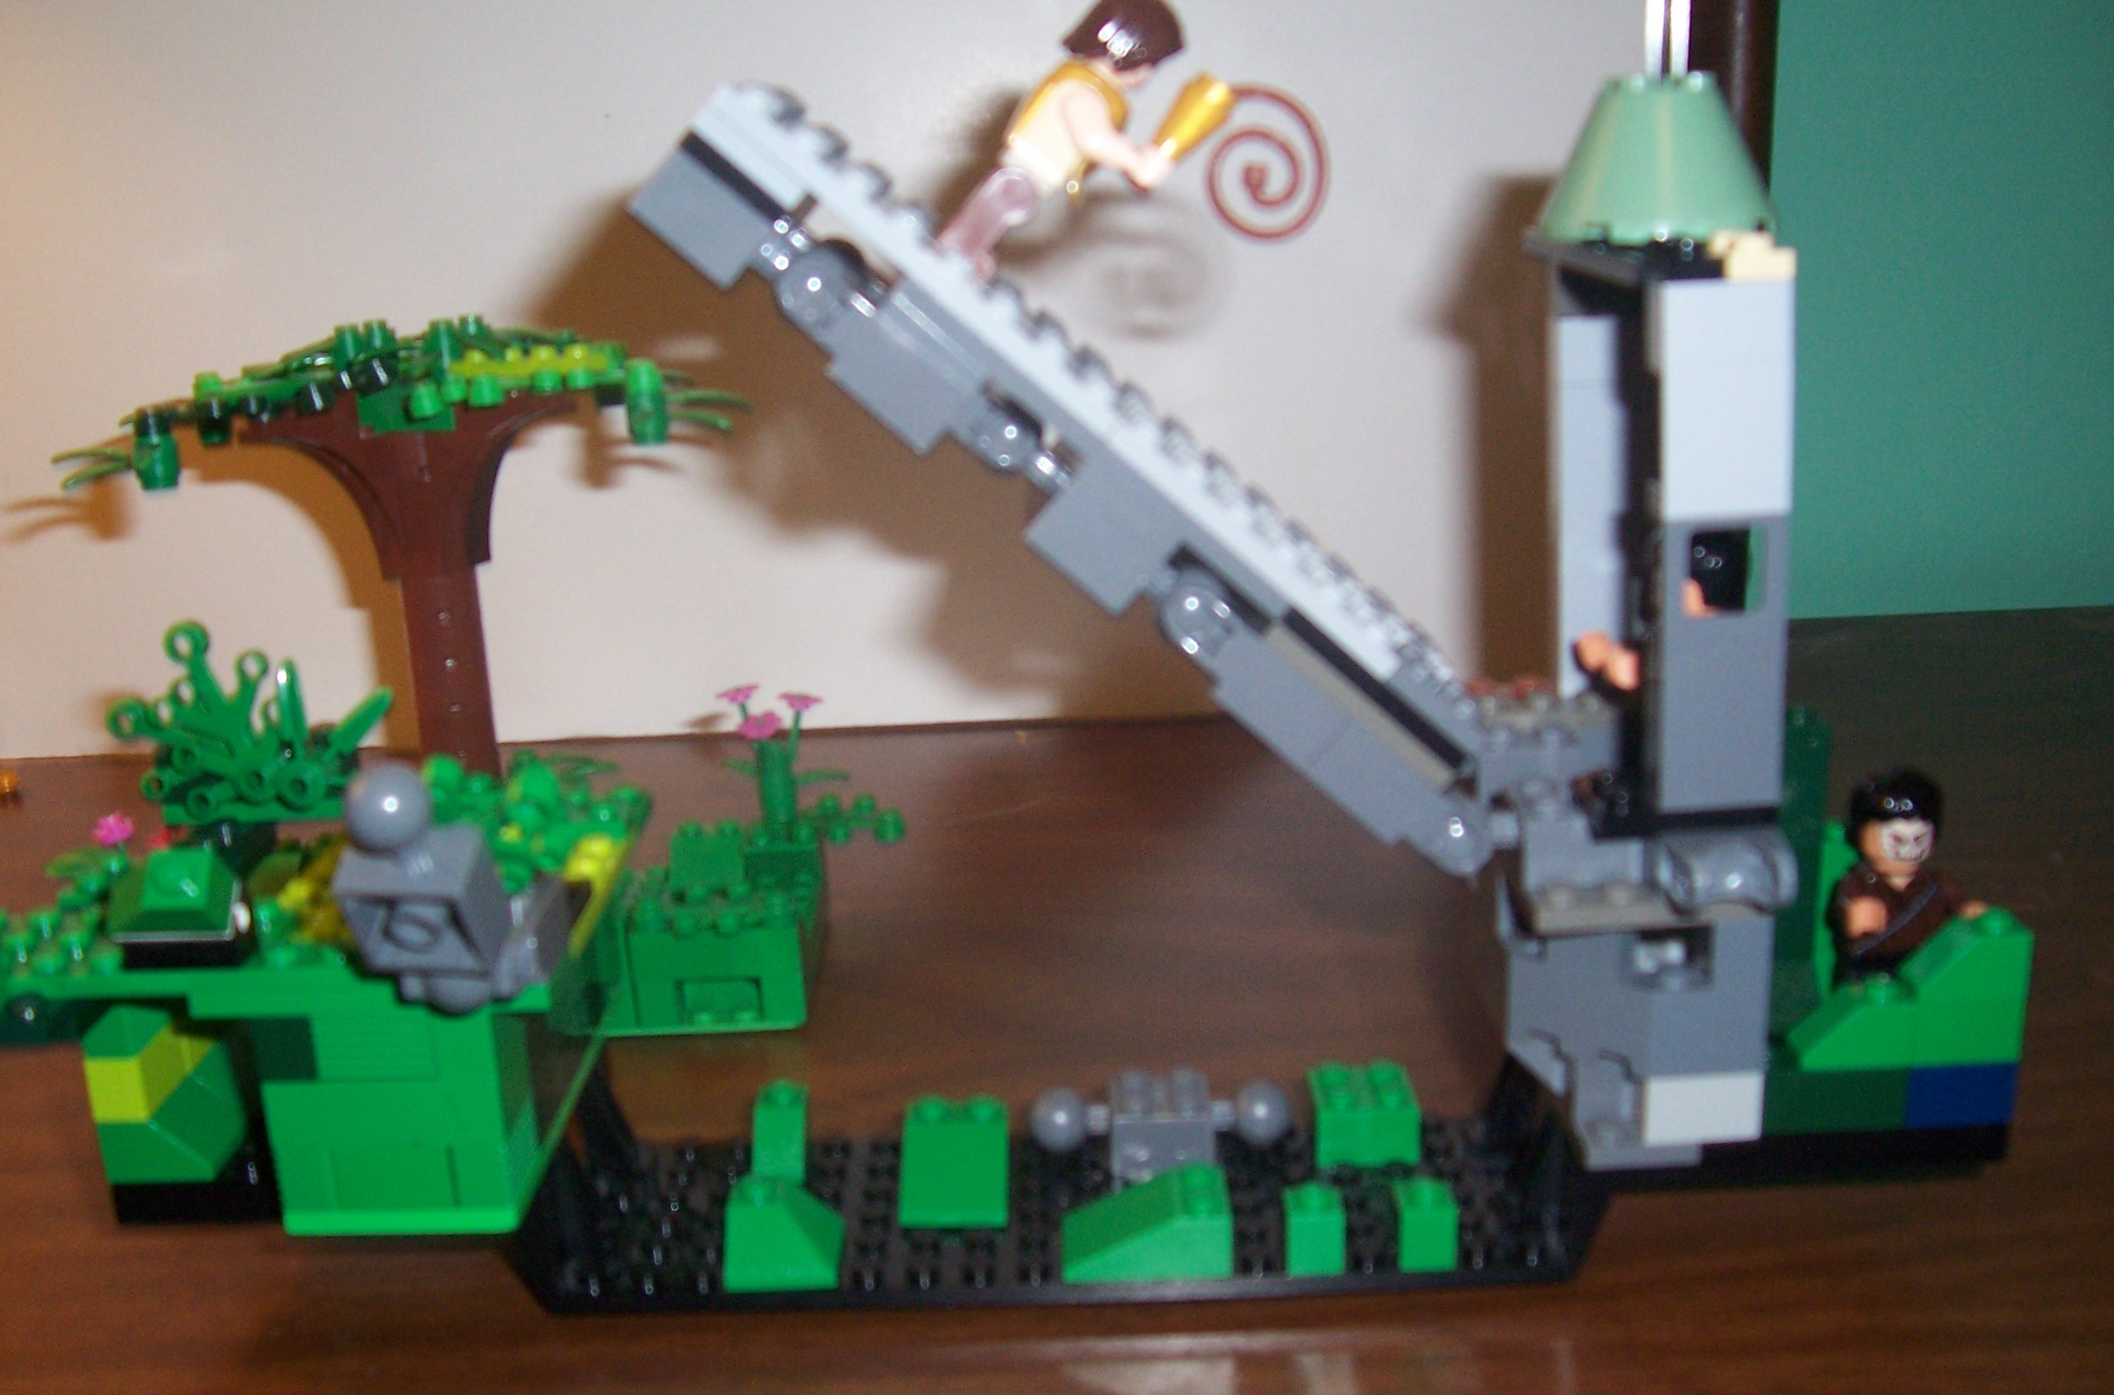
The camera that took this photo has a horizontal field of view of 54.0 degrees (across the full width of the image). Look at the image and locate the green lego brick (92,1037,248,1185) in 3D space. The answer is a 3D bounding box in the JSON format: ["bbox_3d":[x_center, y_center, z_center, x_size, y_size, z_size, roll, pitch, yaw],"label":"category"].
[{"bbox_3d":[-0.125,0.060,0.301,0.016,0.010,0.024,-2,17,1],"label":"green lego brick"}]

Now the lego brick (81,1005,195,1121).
[{"bbox_3d":[-0.130,0.051,0.294,0.008,0.012,0.016,-2,17,1],"label":"lego brick"}]

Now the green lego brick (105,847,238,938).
[{"bbox_3d":[-0.120,0.027,0.281,0.017,0.011,0.013,-2,17,1],"label":"green lego brick"}]

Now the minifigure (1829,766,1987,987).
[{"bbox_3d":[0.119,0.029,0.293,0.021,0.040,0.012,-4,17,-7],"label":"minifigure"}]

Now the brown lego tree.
[{"bbox_3d":[-0.128,-0.026,0.415,0.129,0.099,0.050,-2,17,1],"label":"brown lego tree"}]

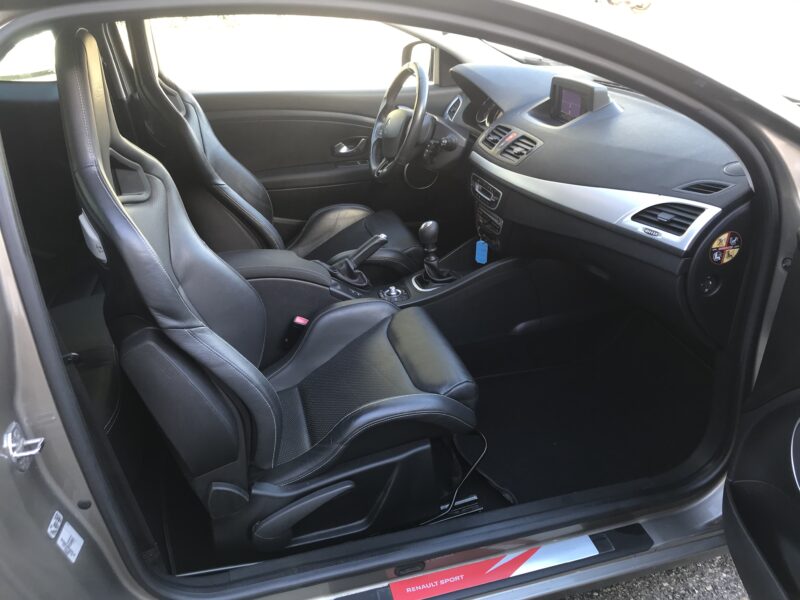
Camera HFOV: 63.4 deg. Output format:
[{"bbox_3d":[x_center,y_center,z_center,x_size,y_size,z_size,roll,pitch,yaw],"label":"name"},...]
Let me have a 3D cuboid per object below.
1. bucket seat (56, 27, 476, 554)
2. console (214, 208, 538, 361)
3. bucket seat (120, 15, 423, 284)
[{"bbox_3d":[-0.233,-0.039,1.377,0.770,1.020,0.540,-7,28,-14],"label":"bucket seat"},{"bbox_3d":[-0.088,-0.043,1.836,0.870,0.390,0.260,-7,28,-14],"label":"console"},{"bbox_3d":[-0.355,-0.370,2.010,0.780,1.020,0.540,-7,28,-14],"label":"bucket seat"}]

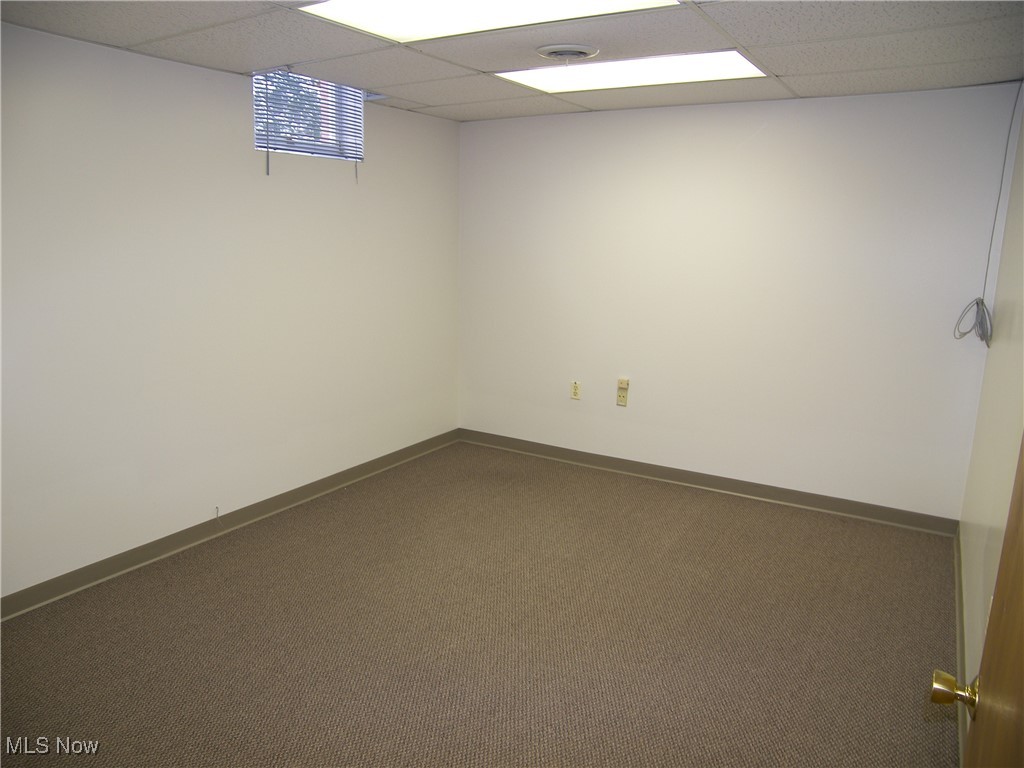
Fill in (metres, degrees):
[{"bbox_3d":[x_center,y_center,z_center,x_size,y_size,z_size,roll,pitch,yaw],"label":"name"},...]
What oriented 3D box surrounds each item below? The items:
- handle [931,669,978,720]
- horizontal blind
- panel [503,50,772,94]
[{"bbox_3d":[0.648,0.449,1.041,0.062,0.063,0.062,7,14,26],"label":"handle"},{"bbox_3d":[-1.070,-1.458,3.811,0.040,0.440,0.790,8,14,31],"label":"horizontal blind"},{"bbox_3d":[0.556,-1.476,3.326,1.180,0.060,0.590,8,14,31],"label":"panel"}]

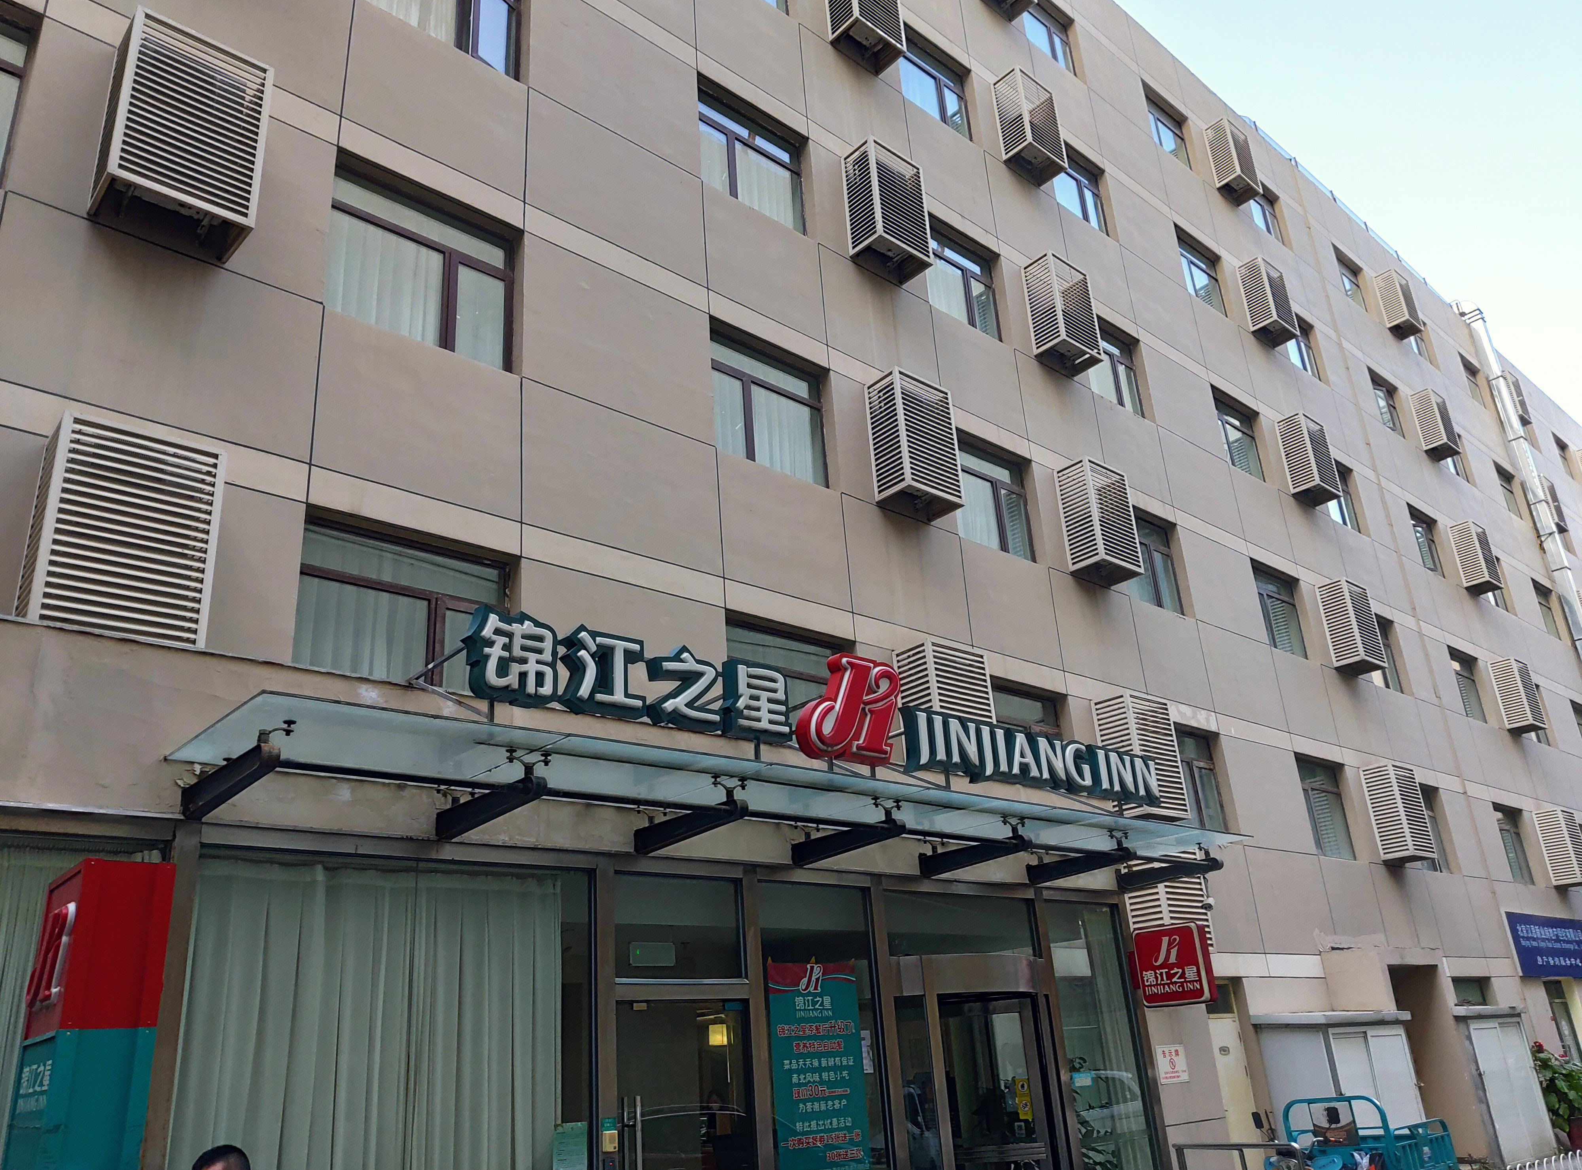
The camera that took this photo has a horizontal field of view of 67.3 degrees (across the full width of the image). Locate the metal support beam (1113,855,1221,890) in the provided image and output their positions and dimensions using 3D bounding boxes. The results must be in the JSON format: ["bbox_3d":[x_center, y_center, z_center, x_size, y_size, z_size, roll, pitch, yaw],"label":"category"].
[{"bbox_3d":[3.554,2.715,11.166,0.081,0.161,1.066,16,-29,-40],"label":"metal support beam"}]

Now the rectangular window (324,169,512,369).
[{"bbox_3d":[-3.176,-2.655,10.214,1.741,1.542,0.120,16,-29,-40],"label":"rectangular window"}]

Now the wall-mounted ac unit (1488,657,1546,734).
[{"bbox_3d":[16.181,2.495,26.473,0.929,1.499,0.505,16,-29,-40],"label":"wall-mounted ac unit"}]

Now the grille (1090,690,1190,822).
[{"bbox_3d":[4.206,2.075,14.221,0.946,1.403,0.463,16,-29,-40],"label":"grille"}]

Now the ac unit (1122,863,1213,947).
[{"bbox_3d":[4.260,3.466,13.575,0.887,1.400,0.482,16,-29,-40],"label":"ac unit"}]

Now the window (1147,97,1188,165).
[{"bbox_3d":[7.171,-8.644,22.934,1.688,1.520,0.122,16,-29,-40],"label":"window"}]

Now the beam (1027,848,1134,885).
[{"bbox_3d":[2.504,2.421,10.255,0.081,0.161,1.066,16,-29,-40],"label":"beam"}]

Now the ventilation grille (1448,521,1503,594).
[{"bbox_3d":[15.355,-0.593,26.629,0.901,1.422,0.482,16,-29,-40],"label":"ventilation grille"}]

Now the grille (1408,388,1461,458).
[{"bbox_3d":[15.808,-3.930,29.137,0.934,1.496,0.505,16,-29,-40],"label":"grille"}]

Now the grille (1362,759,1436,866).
[{"bbox_3d":[9.671,3.652,18.932,0.887,1.429,0.482,16,-29,-40],"label":"grille"}]

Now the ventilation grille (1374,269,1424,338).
[{"bbox_3d":[14.669,-6.770,28.707,0.884,1.415,0.482,16,-29,-40],"label":"ventilation grille"}]

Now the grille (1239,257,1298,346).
[{"bbox_3d":[9.009,-5.336,22.428,0.884,1.415,0.482,16,-29,-40],"label":"grille"}]

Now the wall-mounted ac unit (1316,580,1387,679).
[{"bbox_3d":[9.534,0.710,20.190,0.909,1.427,0.477,16,-29,-40],"label":"wall-mounted ac unit"}]

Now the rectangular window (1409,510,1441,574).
[{"bbox_3d":[14.229,-0.860,26.765,1.733,1.586,0.120,16,-29,-40],"label":"rectangular window"}]

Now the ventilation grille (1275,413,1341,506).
[{"bbox_3d":[9.234,-2.234,21.187,0.884,1.415,0.482,16,-29,-40],"label":"ventilation grille"}]

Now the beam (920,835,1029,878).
[{"bbox_3d":[1.437,2.108,9.226,0.093,0.150,1.024,16,-29,-40],"label":"beam"}]

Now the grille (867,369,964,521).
[{"bbox_3d":[1.364,-1.530,13.073,0.892,1.427,0.475,16,-29,-40],"label":"grille"}]

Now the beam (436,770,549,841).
[{"bbox_3d":[-1.582,1.180,6.247,0.083,0.137,1.021,16,-29,-40],"label":"beam"}]

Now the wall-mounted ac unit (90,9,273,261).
[{"bbox_3d":[-4.204,-3.105,8.243,0.881,1.420,0.477,16,-29,-40],"label":"wall-mounted ac unit"}]

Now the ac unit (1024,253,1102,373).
[{"bbox_3d":[3.767,-3.751,16.492,0.884,1.415,0.482,16,-29,-40],"label":"ac unit"}]

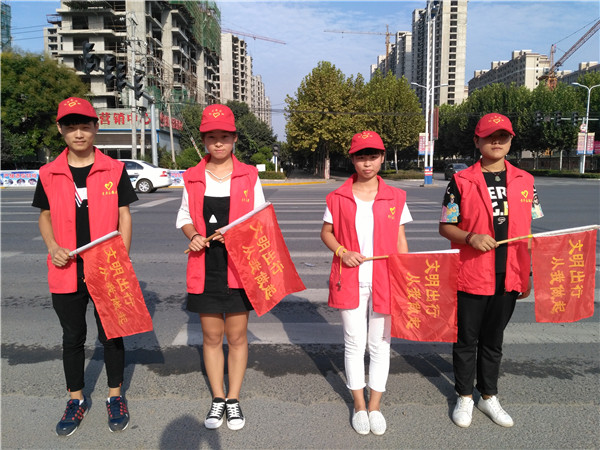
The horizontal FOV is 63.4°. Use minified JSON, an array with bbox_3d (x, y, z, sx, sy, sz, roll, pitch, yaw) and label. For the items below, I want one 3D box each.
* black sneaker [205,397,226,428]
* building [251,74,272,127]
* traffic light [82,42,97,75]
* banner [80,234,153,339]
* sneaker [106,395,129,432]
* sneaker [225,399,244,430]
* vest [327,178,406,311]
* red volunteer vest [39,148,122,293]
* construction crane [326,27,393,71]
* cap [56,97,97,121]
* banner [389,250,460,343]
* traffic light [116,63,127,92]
[{"bbox_3d":[-0.454,1.009,2.691,0.094,0.108,0.257,0,8,1],"label":"black sneaker"},{"bbox_3d":[-29.000,-61.845,289.328,16.000,48.000,60.000,0,8,0],"label":"building"},{"bbox_3d":[-8.597,-6.805,19.800,0.450,1.360,0.460,0,8,0],"label":"traffic light"},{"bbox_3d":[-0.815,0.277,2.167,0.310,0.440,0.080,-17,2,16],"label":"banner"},{"bbox_3d":[-0.997,1.009,2.652,0.110,0.115,0.285,-2,8,-18],"label":"sneaker"},{"bbox_3d":[-0.368,1.011,2.678,0.094,0.108,0.257,-2,8,-14],"label":"sneaker"},{"bbox_3d":[0.342,0.090,2.514,0.410,0.700,0.270,1,8,5],"label":"vest"},{"bbox_3d":[-1.120,-0.027,2.519,0.420,0.750,0.260,-1,8,-10],"label":"red volunteer vest"},{"bbox_3d":[48.619,-104.873,390.000,62.000,108.000,3.000,-2,8,-14],"label":"construction crane"},{"bbox_3d":[-1.094,-0.571,2.385,0.185,0.130,0.260,-3,11,-19],"label":"cap"},{"bbox_3d":[0.615,0.357,2.425,0.325,0.440,0.060,1,7,9],"label":"banner"},{"bbox_3d":[-8.781,-7.248,23.878,0.420,1.358,0.440,2,7,11],"label":"traffic light"}]

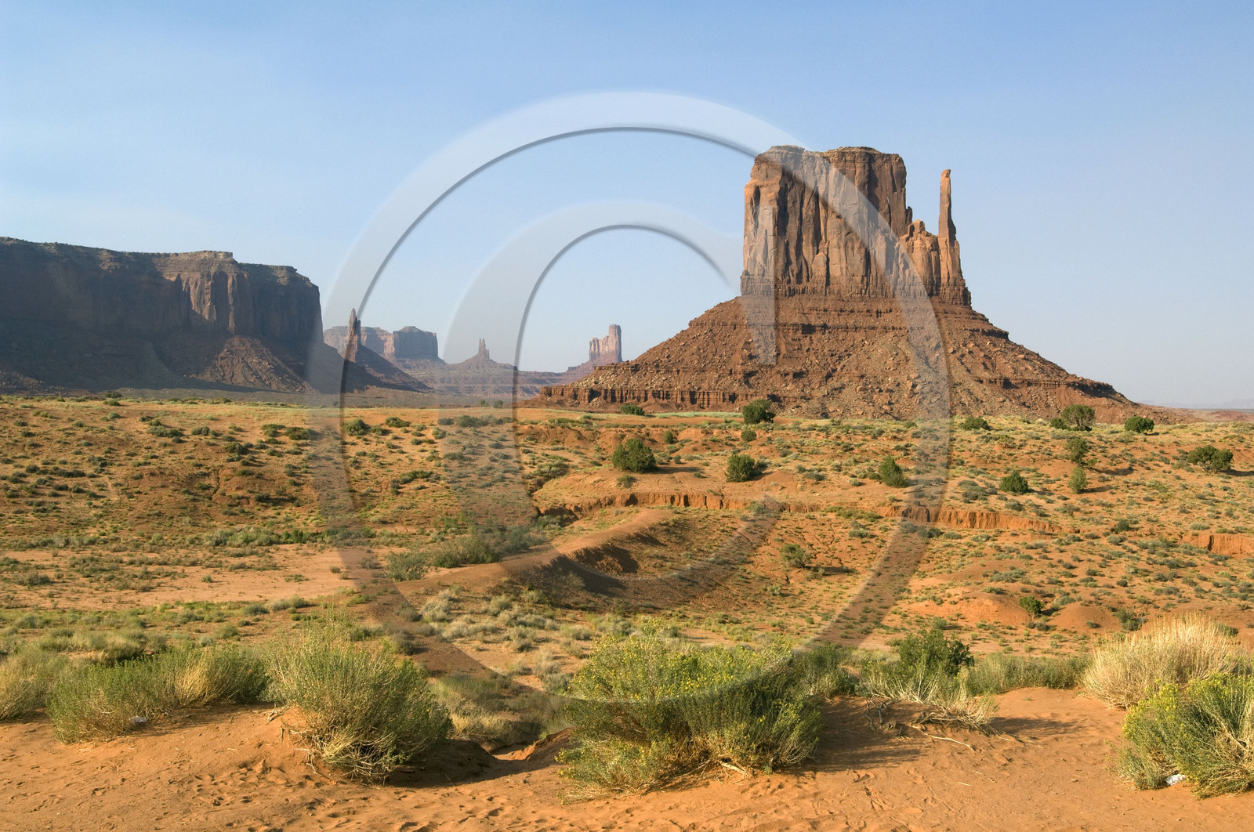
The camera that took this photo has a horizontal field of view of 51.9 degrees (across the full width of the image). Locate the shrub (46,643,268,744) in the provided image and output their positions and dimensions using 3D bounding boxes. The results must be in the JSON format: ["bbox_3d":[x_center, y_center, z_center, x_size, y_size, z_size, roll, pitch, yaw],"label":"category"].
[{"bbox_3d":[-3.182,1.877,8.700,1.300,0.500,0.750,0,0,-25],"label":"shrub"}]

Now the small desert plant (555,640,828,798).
[{"bbox_3d":[0.330,1.510,6.800,1.320,0.710,1.050,0,1,0],"label":"small desert plant"}]

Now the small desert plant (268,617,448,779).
[{"bbox_3d":[-1.420,1.460,6.850,0.950,0.760,0.880,0,1,0],"label":"small desert plant"}]

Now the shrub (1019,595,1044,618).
[{"bbox_3d":[12.856,6.085,41.000,0.760,0.720,0.740,0,0,0],"label":"shrub"}]

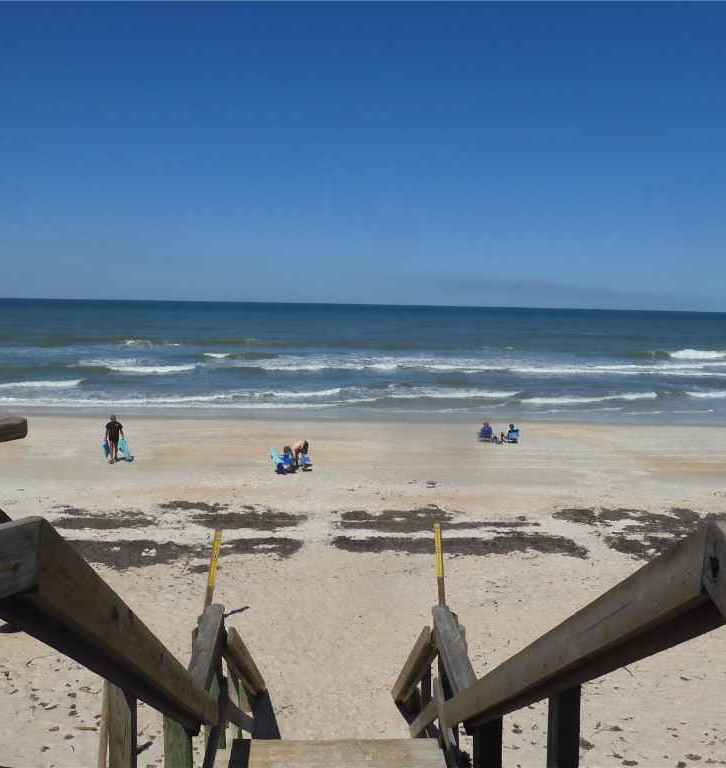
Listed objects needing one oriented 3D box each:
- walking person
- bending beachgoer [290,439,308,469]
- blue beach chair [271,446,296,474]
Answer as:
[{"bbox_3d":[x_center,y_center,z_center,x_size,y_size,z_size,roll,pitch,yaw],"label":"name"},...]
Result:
[{"bbox_3d":[-9.177,2.038,26.194,0.700,1.740,0.500,0,6,-7],"label":"walking person"},{"bbox_3d":[-2.326,2.570,25.736,0.850,1.050,0.550,-1,7,-17],"label":"bending beachgoer"},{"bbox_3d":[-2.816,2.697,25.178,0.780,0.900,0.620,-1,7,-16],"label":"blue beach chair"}]

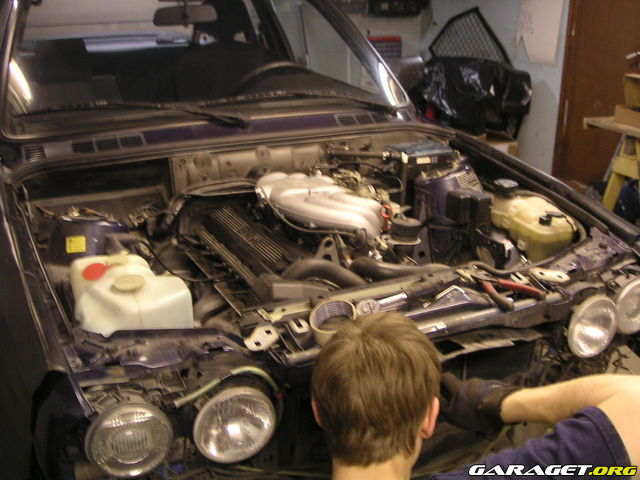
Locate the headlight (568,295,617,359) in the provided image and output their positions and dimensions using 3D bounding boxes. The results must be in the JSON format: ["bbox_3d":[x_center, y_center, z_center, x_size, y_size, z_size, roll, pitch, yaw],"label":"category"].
[{"bbox_3d":[0.592,0.182,1.578,0.150,0.150,0.090,-11,21,-24],"label":"headlight"}]

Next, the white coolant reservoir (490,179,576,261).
[{"bbox_3d":[0.550,-0.048,1.880,0.150,0.180,0.240,-10,20,-21],"label":"white coolant reservoir"}]

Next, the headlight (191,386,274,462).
[{"bbox_3d":[-0.162,0.319,1.274,0.150,0.150,0.090,-9,20,-19],"label":"headlight"}]

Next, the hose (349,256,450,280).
[{"bbox_3d":[0.187,0.066,1.650,0.240,0.060,0.065,-2,19,1],"label":"hose"}]

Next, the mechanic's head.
[{"bbox_3d":[0.080,0.218,1.000,0.180,0.240,0.220,-4,-13,6],"label":"mechanic's head"}]

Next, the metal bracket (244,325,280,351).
[{"bbox_3d":[-0.102,0.179,1.293,0.058,0.015,0.095,7,21,25],"label":"metal bracket"}]

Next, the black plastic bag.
[{"bbox_3d":[0.924,-0.842,4.150,0.580,0.460,0.420,-10,21,-21],"label":"black plastic bag"}]

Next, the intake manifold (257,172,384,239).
[{"bbox_3d":[0.030,-0.094,1.961,0.400,0.160,0.260,16,26,42],"label":"intake manifold"}]

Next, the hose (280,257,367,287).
[{"bbox_3d":[0.008,0.077,1.630,0.220,0.075,0.070,-1,19,4],"label":"hose"}]

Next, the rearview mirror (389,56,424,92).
[{"bbox_3d":[0.362,-0.688,2.953,0.180,0.130,0.100,-10,20,-21],"label":"rearview mirror"}]

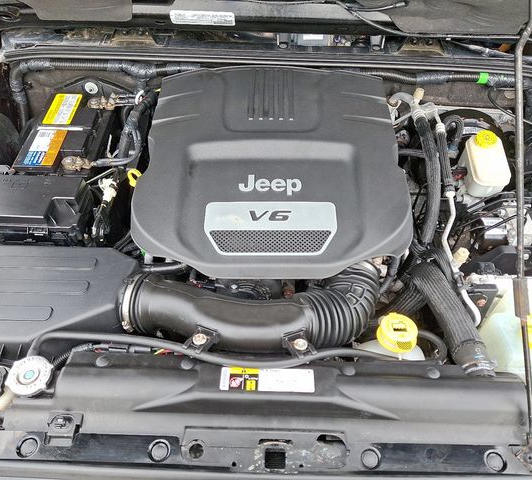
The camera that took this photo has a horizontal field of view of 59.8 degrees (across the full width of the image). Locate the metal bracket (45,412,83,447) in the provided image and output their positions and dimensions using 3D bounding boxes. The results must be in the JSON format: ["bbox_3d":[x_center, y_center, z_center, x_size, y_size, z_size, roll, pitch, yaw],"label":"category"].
[{"bbox_3d":[-0.301,0.283,0.689,0.052,0.022,0.046,1,50,0],"label":"metal bracket"}]

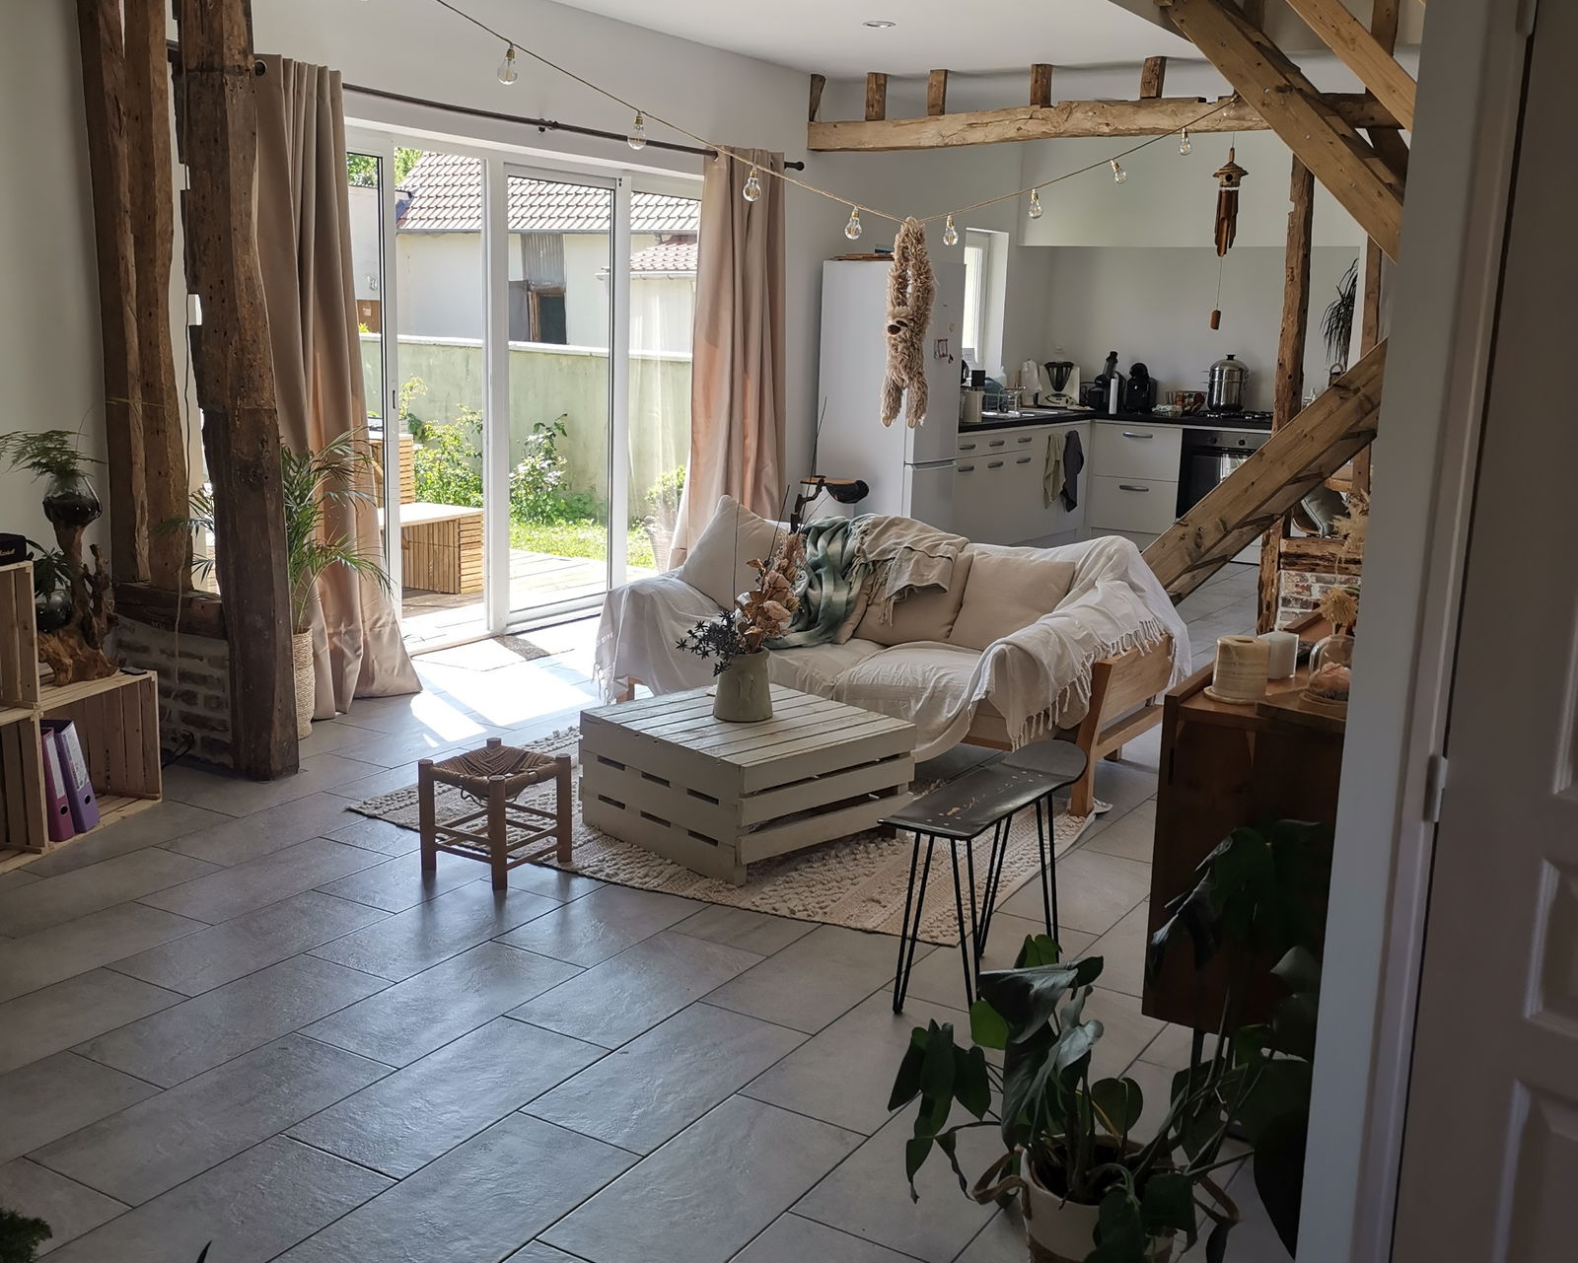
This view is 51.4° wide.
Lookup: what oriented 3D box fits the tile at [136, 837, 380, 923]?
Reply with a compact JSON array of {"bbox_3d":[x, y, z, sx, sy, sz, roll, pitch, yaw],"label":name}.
[{"bbox_3d":[-1.341,0.641,4.249,0.300,0.010,0.600,9,13,30],"label":"tile"}]

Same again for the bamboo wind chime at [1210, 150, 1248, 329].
[{"bbox_3d":[2.027,-1.815,7.566,0.180,0.860,0.170,5,12,14],"label":"bamboo wind chime"}]

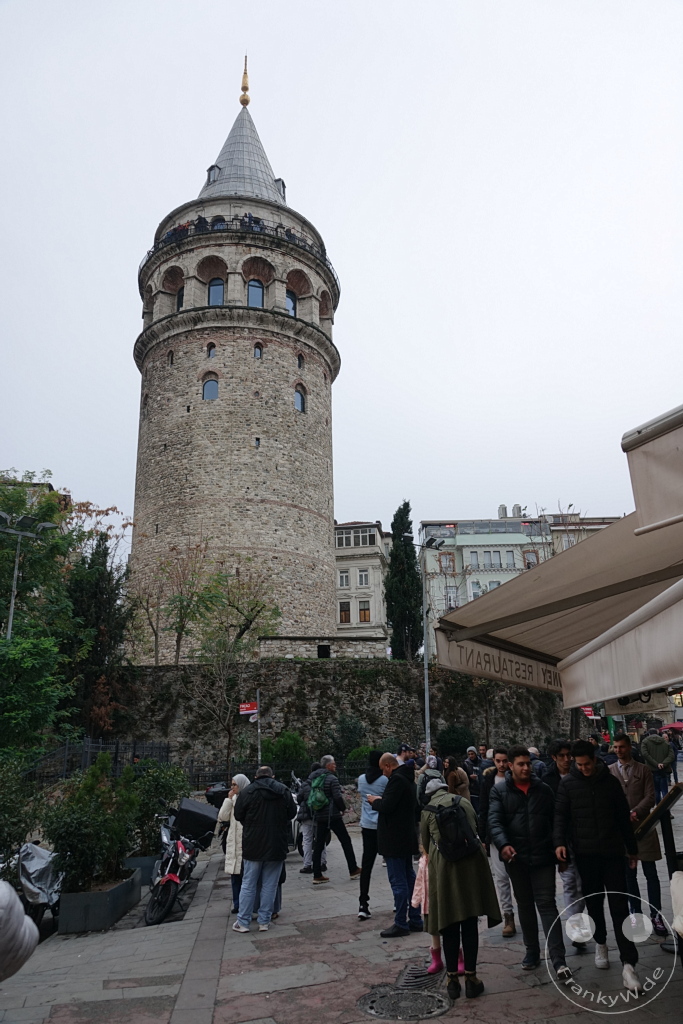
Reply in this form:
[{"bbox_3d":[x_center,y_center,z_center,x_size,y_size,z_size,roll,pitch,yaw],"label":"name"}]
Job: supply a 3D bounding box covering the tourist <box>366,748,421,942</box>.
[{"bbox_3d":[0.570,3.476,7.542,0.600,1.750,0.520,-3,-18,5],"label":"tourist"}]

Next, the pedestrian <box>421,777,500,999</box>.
[{"bbox_3d":[0.907,3.045,5.944,0.640,1.530,0.640,3,-18,-14],"label":"pedestrian"}]

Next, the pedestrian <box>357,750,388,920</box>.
[{"bbox_3d":[0.406,3.706,8.258,0.480,1.740,0.480,-7,-19,17],"label":"pedestrian"}]

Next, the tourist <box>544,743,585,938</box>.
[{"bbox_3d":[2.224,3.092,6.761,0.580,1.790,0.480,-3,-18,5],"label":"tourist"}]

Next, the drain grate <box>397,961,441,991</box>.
[{"bbox_3d":[0.671,3.878,5.907,0.370,0.040,0.560,-6,-19,14],"label":"drain grate"}]

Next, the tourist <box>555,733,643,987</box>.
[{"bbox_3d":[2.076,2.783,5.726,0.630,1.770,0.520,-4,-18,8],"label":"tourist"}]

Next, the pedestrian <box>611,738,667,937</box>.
[{"bbox_3d":[2.860,3.117,6.975,0.580,1.800,0.420,-10,-20,25],"label":"pedestrian"}]

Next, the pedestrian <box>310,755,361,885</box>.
[{"bbox_3d":[-0.120,4.538,10.621,0.660,1.740,0.540,10,-21,-31],"label":"pedestrian"}]

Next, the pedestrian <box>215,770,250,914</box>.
[{"bbox_3d":[-1.329,4.224,9.129,0.550,1.630,0.450,-14,-22,35],"label":"pedestrian"}]

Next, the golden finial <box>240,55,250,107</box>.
[{"bbox_3d":[-10.065,-45.452,74.848,1.050,7.170,1.050,-1,-18,0],"label":"golden finial"}]

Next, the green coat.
[{"bbox_3d":[0.946,2.871,5.858,0.600,1.080,0.550,2,-18,-11],"label":"green coat"}]

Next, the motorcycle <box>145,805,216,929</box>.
[{"bbox_3d":[-1.992,4.500,9.232,0.740,1.220,1.950,7,-18,10],"label":"motorcycle"}]

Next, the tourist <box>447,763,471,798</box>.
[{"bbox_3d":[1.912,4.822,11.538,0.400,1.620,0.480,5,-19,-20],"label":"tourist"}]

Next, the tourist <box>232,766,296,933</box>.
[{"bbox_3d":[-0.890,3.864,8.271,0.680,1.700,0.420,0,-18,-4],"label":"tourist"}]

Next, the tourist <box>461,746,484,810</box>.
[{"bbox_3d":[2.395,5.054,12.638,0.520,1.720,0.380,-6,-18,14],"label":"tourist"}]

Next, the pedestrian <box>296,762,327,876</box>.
[{"bbox_3d":[-0.450,5.023,11.702,0.520,1.700,0.420,9,-21,-29],"label":"pedestrian"}]

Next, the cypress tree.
[{"bbox_3d":[3.747,4.052,42.651,2.200,10.200,2.200,-1,-18,0],"label":"cypress tree"}]

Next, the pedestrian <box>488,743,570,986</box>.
[{"bbox_3d":[1.594,2.923,6.051,0.630,1.750,0.520,0,-18,-4],"label":"pedestrian"}]

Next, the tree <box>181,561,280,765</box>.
[{"bbox_3d":[-5.327,7.756,34.927,4.600,11.050,4.400,-1,-18,0],"label":"tree"}]

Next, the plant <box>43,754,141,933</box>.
[{"bbox_3d":[-3.151,4.277,9.462,0.850,1.950,1.950,0,-18,-4],"label":"plant"}]

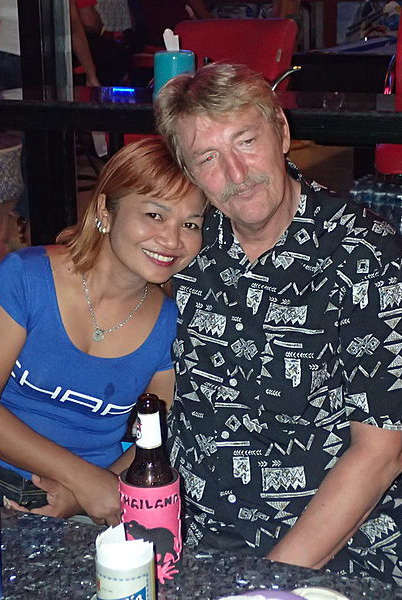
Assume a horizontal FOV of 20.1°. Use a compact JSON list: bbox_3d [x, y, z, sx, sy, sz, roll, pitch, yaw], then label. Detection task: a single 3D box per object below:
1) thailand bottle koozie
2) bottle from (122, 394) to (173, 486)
[{"bbox_3d":[-0.063,0.290,1.469,0.078,0.135,0.078,-2,16,-3],"label":"thailand bottle koozie"},{"bbox_3d":[-0.065,0.237,1.453,0.062,0.233,0.062,-1,16,0],"label":"bottle"}]

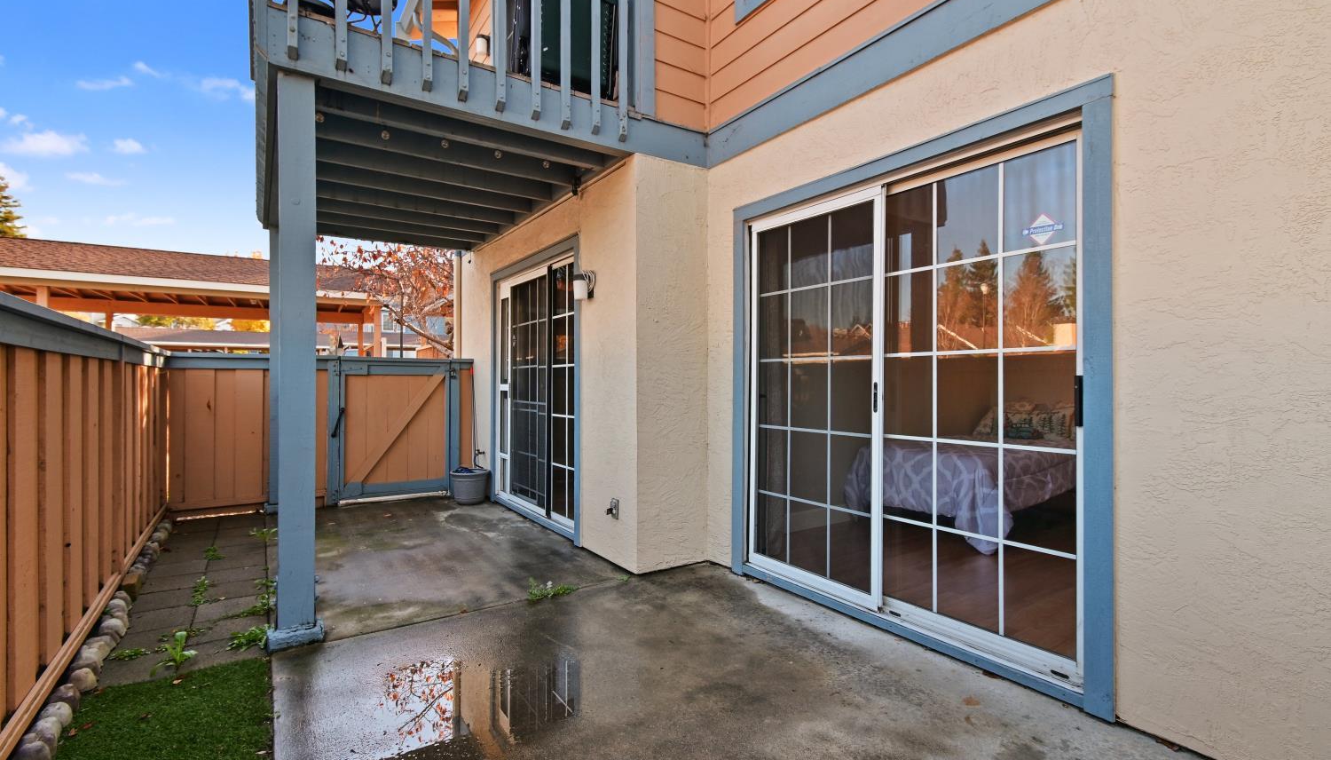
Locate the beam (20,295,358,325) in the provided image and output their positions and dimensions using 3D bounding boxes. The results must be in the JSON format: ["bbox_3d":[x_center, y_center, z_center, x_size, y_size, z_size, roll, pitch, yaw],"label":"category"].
[{"bbox_3d":[-8.808,-1.301,10.614,5.185,0.238,0.110,0,0,-30],"label":"beam"}]

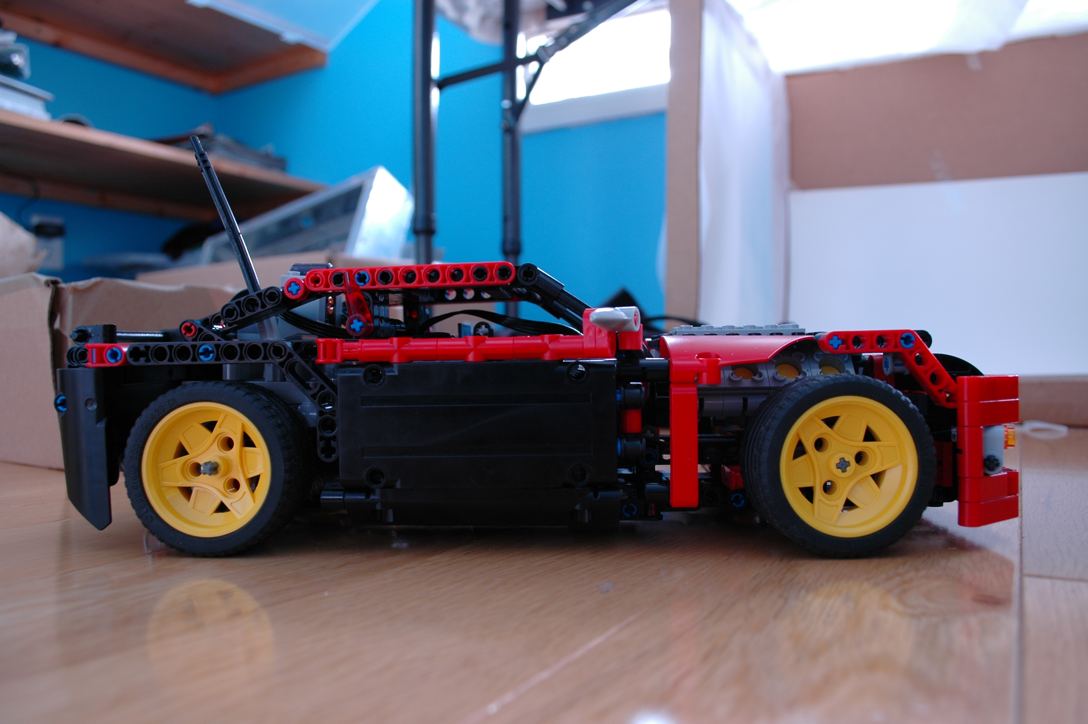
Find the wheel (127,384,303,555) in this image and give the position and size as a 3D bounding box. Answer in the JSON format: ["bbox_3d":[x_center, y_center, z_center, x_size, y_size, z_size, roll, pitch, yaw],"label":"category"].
[{"bbox_3d":[-0.107,0.035,0.273,0.056,0.056,0.028,-1,1,4],"label":"wheel"}]

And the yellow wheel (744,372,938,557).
[{"bbox_3d":[0.092,0.032,0.261,0.056,0.056,0.028,-1,1,-2],"label":"yellow wheel"}]

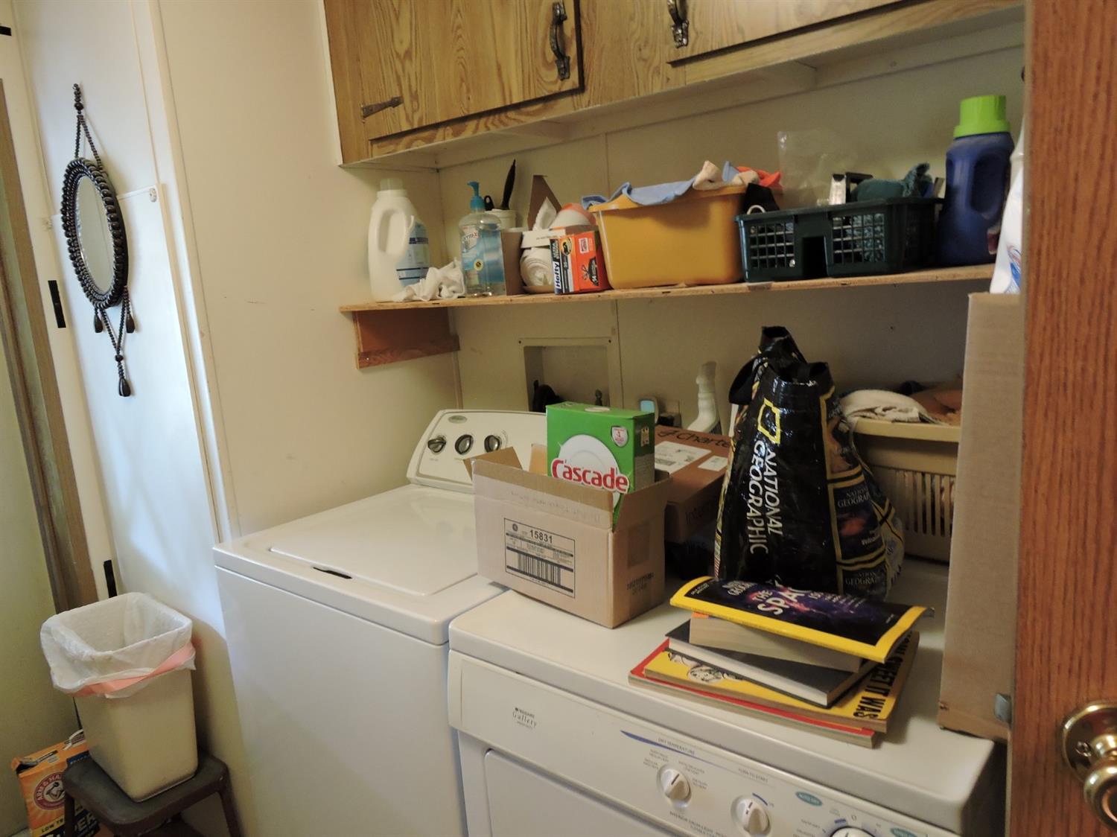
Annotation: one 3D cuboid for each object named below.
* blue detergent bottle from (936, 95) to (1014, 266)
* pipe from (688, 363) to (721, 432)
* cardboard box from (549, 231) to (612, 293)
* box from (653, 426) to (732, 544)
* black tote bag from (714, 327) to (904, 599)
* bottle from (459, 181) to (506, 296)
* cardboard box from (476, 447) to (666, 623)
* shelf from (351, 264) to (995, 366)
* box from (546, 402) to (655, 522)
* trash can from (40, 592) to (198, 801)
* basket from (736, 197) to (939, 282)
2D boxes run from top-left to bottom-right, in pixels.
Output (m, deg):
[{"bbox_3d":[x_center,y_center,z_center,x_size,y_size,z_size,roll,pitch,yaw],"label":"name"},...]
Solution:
[{"bbox_3d":[0.558,-0.315,1.031,0.130,0.219,0.086,-11,12,-32],"label":"blue detergent bottle"},{"bbox_3d":[0.303,-0.034,1.586,0.080,0.180,0.060,4,13,39],"label":"pipe"},{"bbox_3d":[0.061,-0.283,1.417,0.105,0.104,0.090,4,13,39],"label":"cardboard box"},{"bbox_3d":[0.192,0.101,1.349,0.242,0.065,0.310,10,22,40],"label":"box"},{"bbox_3d":[0.403,0.056,1.214,0.235,0.395,0.260,4,13,39],"label":"black tote bag"},{"bbox_3d":[-0.155,-0.360,1.558,0.086,0.224,0.066,3,12,34],"label":"bottle"},{"bbox_3d":[0.012,0.170,1.201,0.128,0.199,0.305,-12,14,-43],"label":"cardboard box"},{"bbox_3d":[0.157,-0.181,1.512,1.410,0.146,0.354,4,13,39],"label":"shelf"},{"bbox_3d":[0.062,0.109,1.167,0.167,0.250,0.050,8,14,42],"label":"box"},{"bbox_3d":[-0.919,0.592,1.663,0.285,0.330,0.195,4,13,39],"label":"trash can"},{"bbox_3d":[0.423,-0.264,1.151,0.235,0.097,0.245,5,14,40],"label":"basket"}]

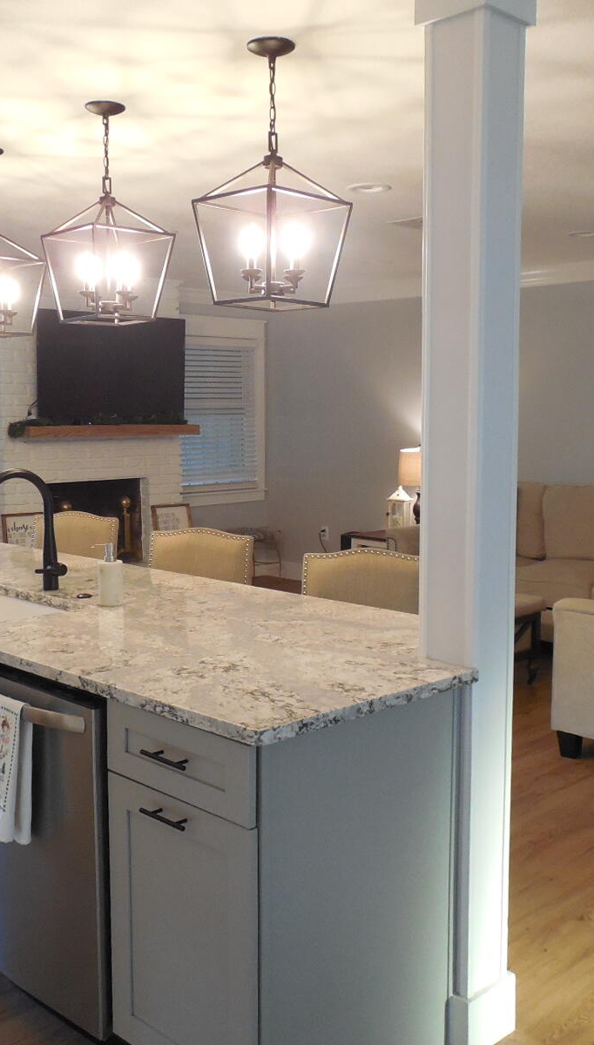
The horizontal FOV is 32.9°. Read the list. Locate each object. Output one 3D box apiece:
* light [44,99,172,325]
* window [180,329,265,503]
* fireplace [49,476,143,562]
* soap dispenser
[{"bbox_3d":[-0.618,-0.999,3.268,0.305,0.685,0.305,-6,8,-44],"label":"light"},{"bbox_3d":[-0.638,-0.883,8.268,1.050,1.440,0.100,-6,8,-44],"label":"window"},{"bbox_3d":[-1.539,0.024,7.249,0.850,0.690,0.420,-6,8,-44],"label":"fireplace"},{"bbox_3d":[-0.567,0.152,2.987,0.096,0.178,0.073,-3,7,-30],"label":"soap dispenser"}]

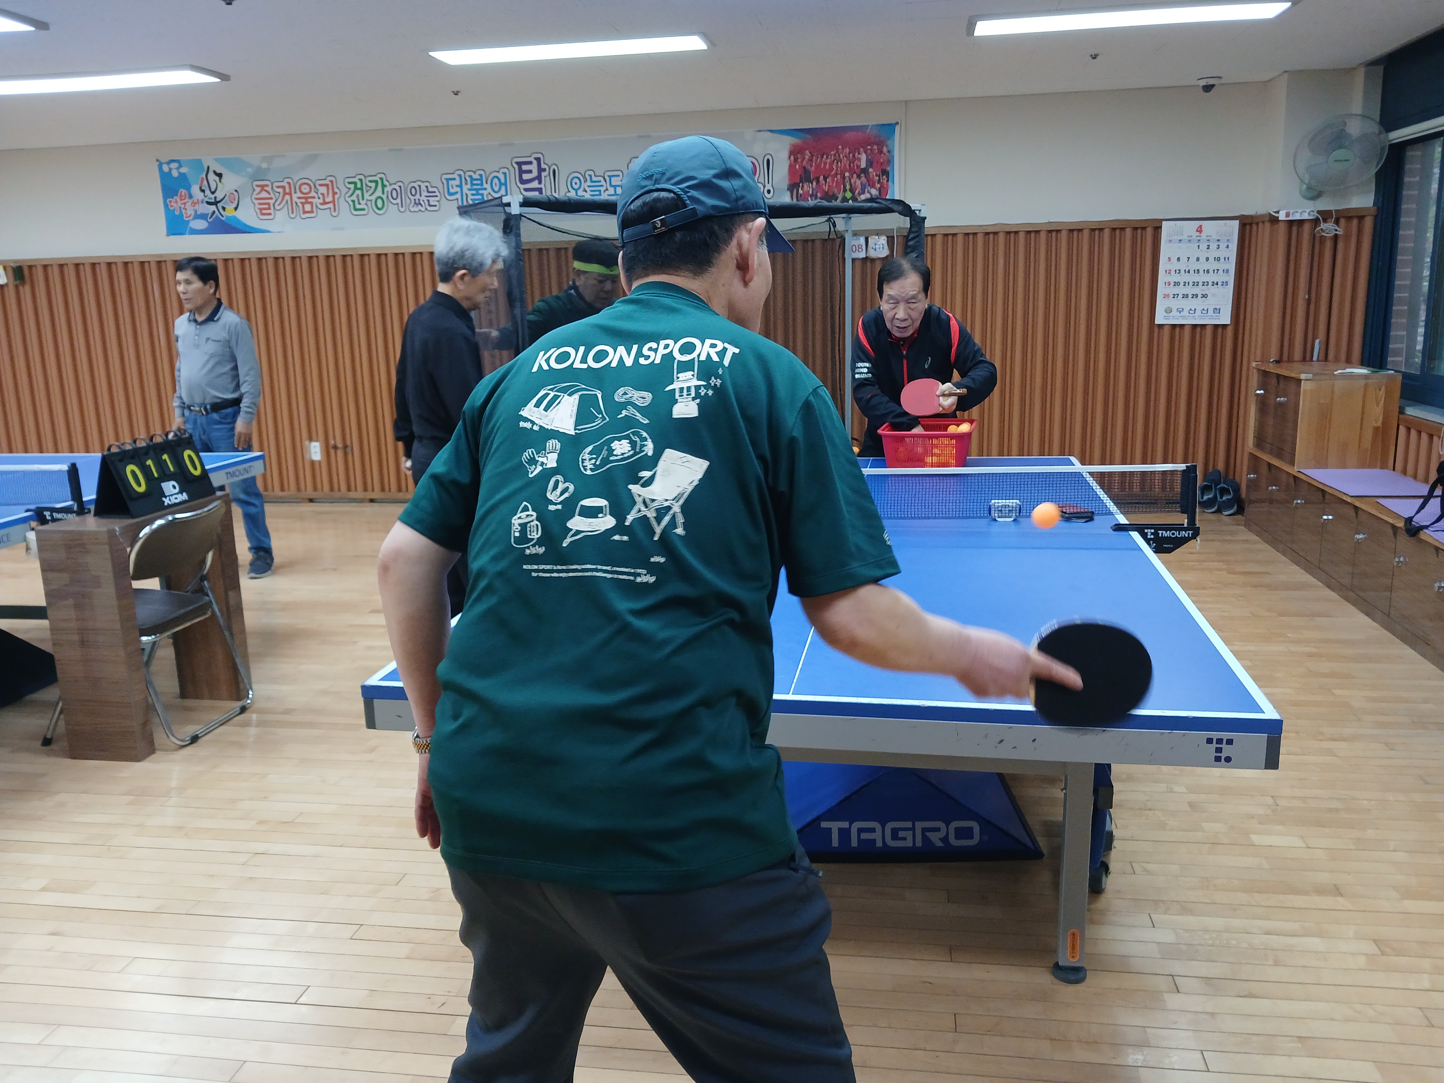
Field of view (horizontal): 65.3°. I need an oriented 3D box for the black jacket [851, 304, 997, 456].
[{"bbox_3d":[0.805,-0.651,4.507,0.580,0.640,0.460,1,23,10],"label":"black jacket"}]

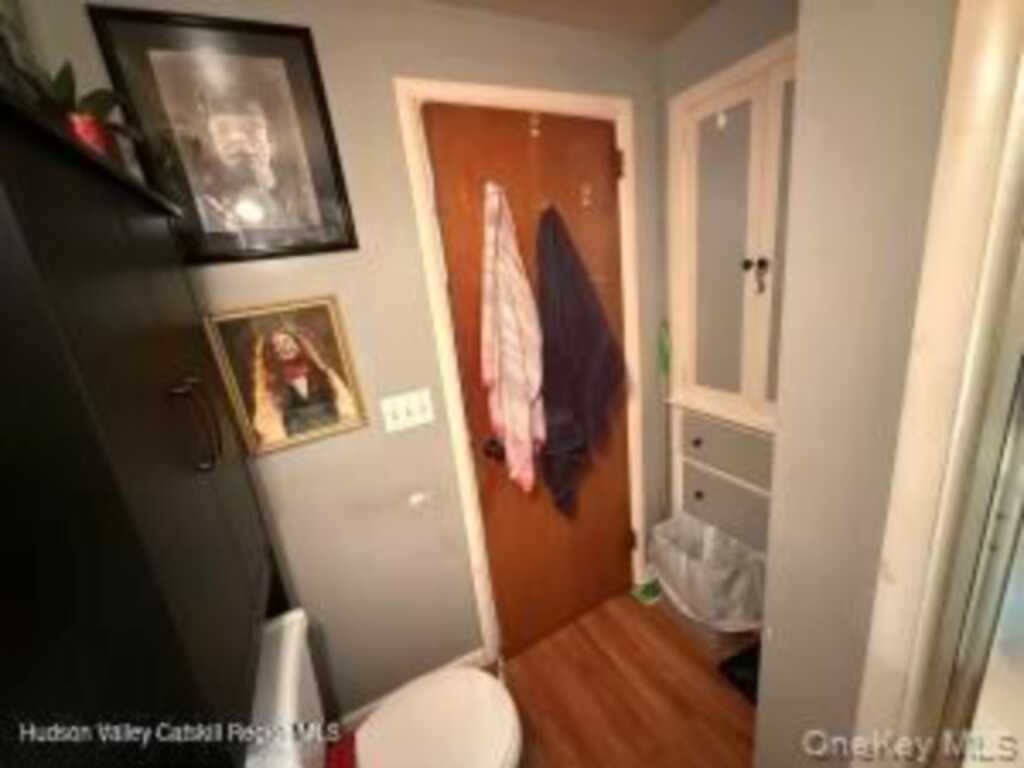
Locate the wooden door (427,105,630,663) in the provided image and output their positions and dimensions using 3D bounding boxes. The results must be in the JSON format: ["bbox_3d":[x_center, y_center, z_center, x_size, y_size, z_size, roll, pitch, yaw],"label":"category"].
[{"bbox_3d":[0.160,0.081,1.624,0.715,2.030,0.037,-14,17,-25],"label":"wooden door"}]

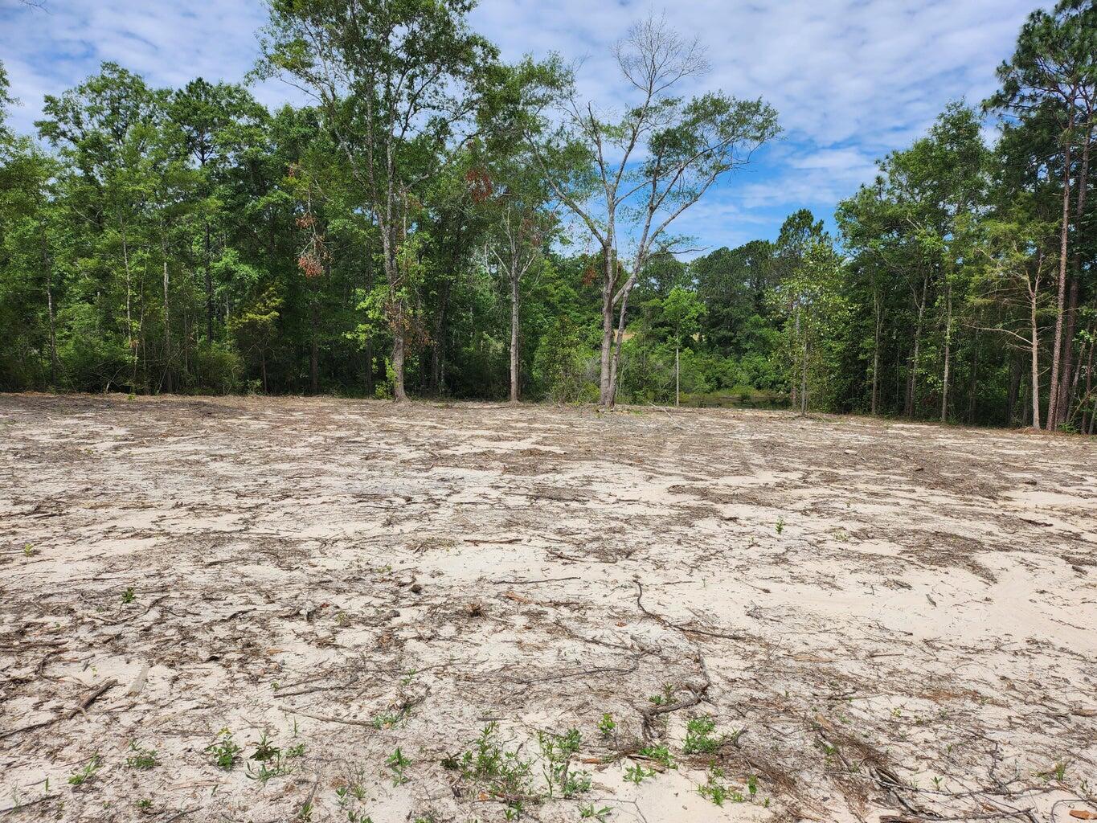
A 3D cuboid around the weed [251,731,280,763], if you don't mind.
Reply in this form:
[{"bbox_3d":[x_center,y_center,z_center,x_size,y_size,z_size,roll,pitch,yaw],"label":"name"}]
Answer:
[{"bbox_3d":[-1.179,1.395,3.165,0.117,0.085,0.106,-1,3,-21],"label":"weed"}]

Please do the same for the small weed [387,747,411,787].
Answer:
[{"bbox_3d":[-0.583,1.383,2.967,0.095,0.126,0.090,0,2,-11],"label":"small weed"}]

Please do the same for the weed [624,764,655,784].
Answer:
[{"bbox_3d":[0.355,1.423,2.991,0.126,0.043,0.088,0,2,7],"label":"weed"}]

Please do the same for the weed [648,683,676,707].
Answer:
[{"bbox_3d":[0.549,1.373,3.691,0.141,0.084,0.113,0,2,9],"label":"weed"}]

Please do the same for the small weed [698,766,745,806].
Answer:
[{"bbox_3d":[0.650,1.409,2.866,0.182,0.083,0.145,1,2,13],"label":"small weed"}]

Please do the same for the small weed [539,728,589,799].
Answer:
[{"bbox_3d":[0.061,1.343,2.918,0.201,0.210,0.211,0,2,1],"label":"small weed"}]

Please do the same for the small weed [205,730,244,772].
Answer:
[{"bbox_3d":[-1.323,1.380,3.106,0.142,0.120,0.128,-1,3,-23],"label":"small weed"}]

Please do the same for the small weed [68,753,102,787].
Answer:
[{"bbox_3d":[-1.821,1.406,2.988,0.121,0.079,0.103,-2,3,-32],"label":"small weed"}]

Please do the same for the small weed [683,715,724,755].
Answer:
[{"bbox_3d":[0.662,1.378,3.245,0.173,0.113,0.156,1,2,12],"label":"small weed"}]

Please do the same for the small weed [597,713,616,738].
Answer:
[{"bbox_3d":[0.257,1.384,3.357,0.091,0.091,0.081,0,2,4],"label":"small weed"}]

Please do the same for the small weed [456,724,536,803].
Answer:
[{"bbox_3d":[-0.204,1.333,2.903,0.303,0.231,0.258,0,2,-4],"label":"small weed"}]

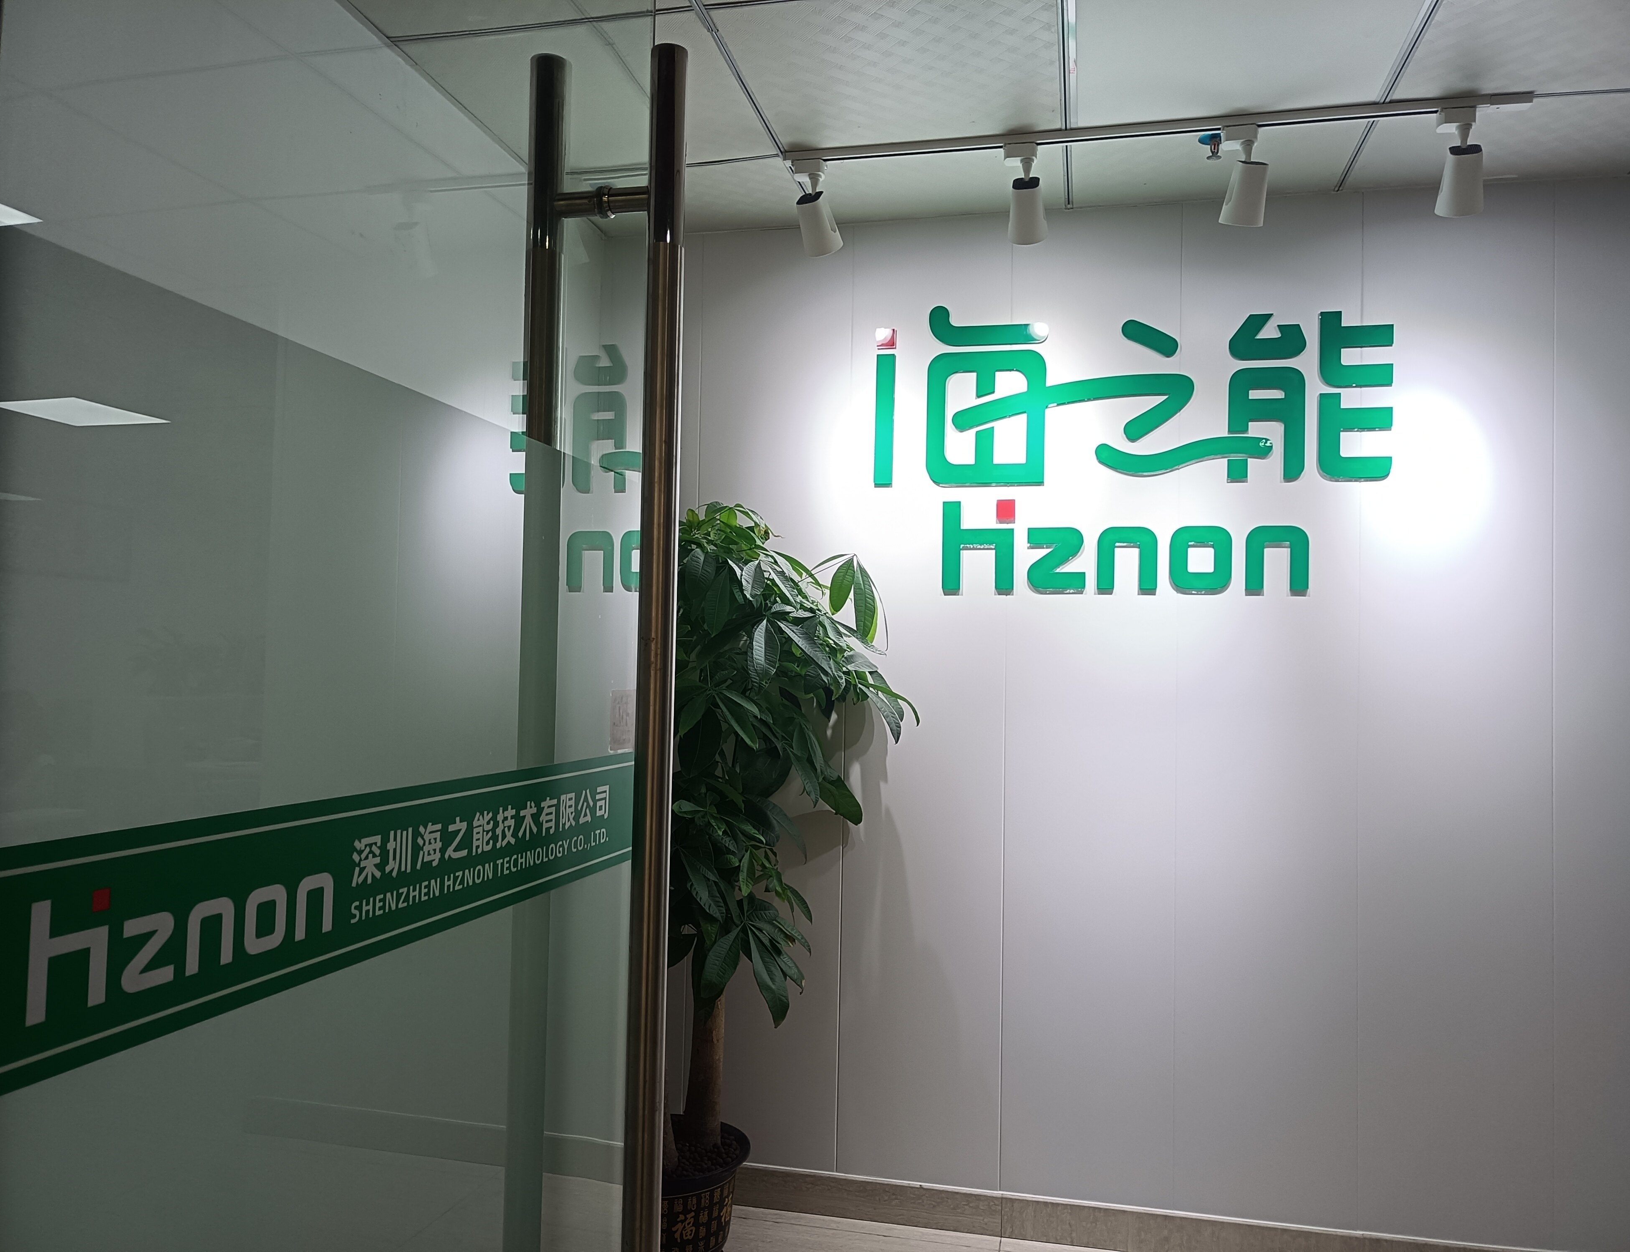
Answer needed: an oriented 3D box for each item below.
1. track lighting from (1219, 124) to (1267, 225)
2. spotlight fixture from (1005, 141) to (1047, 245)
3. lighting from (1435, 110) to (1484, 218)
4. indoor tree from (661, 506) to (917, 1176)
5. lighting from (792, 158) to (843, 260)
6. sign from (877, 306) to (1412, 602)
[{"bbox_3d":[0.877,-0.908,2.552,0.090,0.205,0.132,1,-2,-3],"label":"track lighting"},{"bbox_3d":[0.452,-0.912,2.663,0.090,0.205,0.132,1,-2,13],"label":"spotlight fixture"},{"bbox_3d":[1.276,-0.904,2.474,0.090,0.205,0.132,0,-2,18],"label":"lighting"},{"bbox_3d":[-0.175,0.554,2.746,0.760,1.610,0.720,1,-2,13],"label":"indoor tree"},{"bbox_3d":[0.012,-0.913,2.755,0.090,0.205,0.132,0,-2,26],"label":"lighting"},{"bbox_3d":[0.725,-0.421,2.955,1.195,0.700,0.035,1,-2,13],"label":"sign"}]

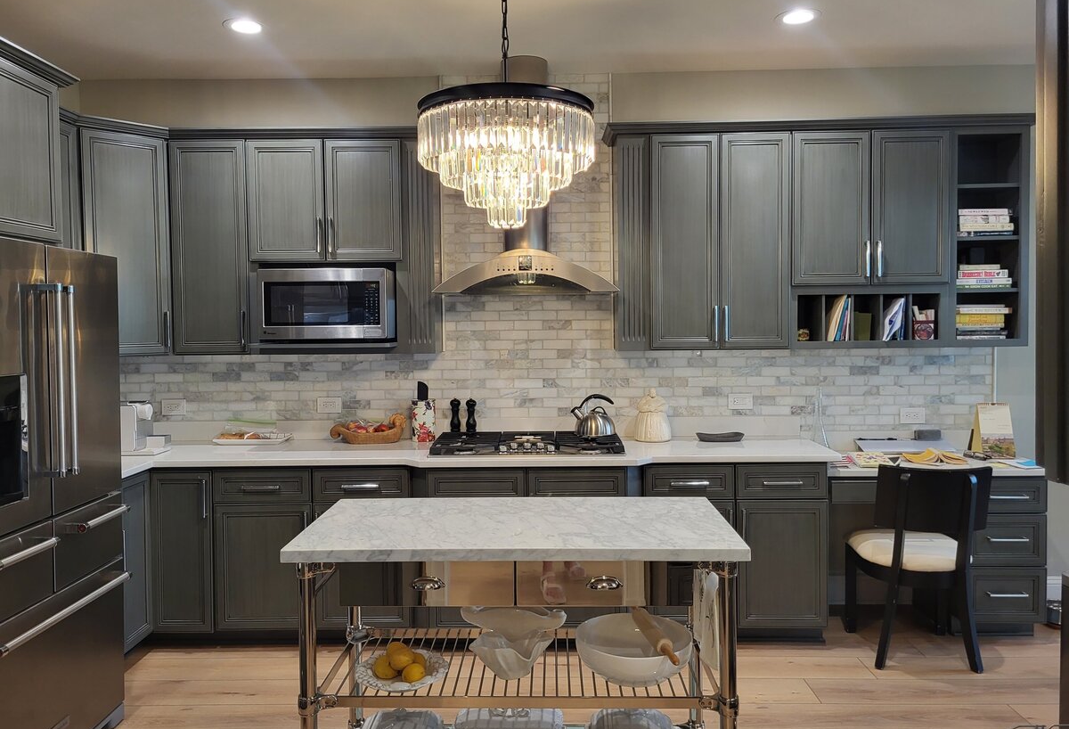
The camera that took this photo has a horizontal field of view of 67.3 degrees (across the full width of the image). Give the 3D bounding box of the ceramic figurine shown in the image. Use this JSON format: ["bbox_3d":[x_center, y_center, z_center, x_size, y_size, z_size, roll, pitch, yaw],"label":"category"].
[{"bbox_3d":[0.613,0.263,4.137,0.190,0.280,0.180,-1,3,-5],"label":"ceramic figurine"}]

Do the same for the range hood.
[{"bbox_3d":[-0.040,-0.575,4.059,0.895,0.435,0.460,-1,3,1],"label":"range hood"}]

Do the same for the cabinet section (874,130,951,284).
[{"bbox_3d":[1.824,-0.764,4.049,0.373,0.739,0.330,-1,2,1],"label":"cabinet section"}]

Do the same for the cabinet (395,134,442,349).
[{"bbox_3d":[-0.579,-0.594,4.136,0.193,1.050,0.310,-1,3,1],"label":"cabinet"}]

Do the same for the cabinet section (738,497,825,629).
[{"bbox_3d":[1.135,0.900,3.962,0.409,0.586,0.610,-1,2,1],"label":"cabinet section"}]

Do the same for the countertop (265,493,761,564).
[{"bbox_3d":[-0.046,0.491,2.438,1.250,0.036,0.613,0,3,1],"label":"countertop"}]

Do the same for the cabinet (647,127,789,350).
[{"bbox_3d":[0.907,-0.612,4.098,0.699,1.050,0.330,-1,3,1],"label":"cabinet"}]

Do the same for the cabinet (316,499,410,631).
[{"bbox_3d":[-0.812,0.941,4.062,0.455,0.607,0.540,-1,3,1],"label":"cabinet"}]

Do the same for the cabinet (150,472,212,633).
[{"bbox_3d":[-1.655,0.870,4.069,0.301,0.764,0.580,-1,3,1],"label":"cabinet"}]

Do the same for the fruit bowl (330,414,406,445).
[{"bbox_3d":[-0.868,0.334,4.199,0.396,0.157,0.190,-1,3,1],"label":"fruit bowl"}]

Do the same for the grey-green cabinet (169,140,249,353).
[{"bbox_3d":[-1.595,-0.583,4.119,0.373,1.050,0.330,-1,3,1],"label":"grey-green cabinet"}]

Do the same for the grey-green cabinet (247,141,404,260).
[{"bbox_3d":[-1.033,-0.818,4.130,0.770,0.600,0.330,-1,3,1],"label":"grey-green cabinet"}]

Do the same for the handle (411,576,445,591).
[{"bbox_3d":[-0.303,0.627,2.293,0.097,0.041,0.030,-1,3,1],"label":"handle"}]

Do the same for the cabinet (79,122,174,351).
[{"bbox_3d":[-2.053,-0.570,3.941,0.340,1.050,0.414,2,4,44],"label":"cabinet"}]

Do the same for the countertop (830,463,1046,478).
[{"bbox_3d":[1.893,0.497,4.022,1.002,0.034,0.530,-1,3,1],"label":"countertop"}]

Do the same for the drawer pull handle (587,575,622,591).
[{"bbox_3d":[0.190,0.590,2.167,0.096,0.040,0.028,-1,3,1],"label":"drawer pull handle"}]

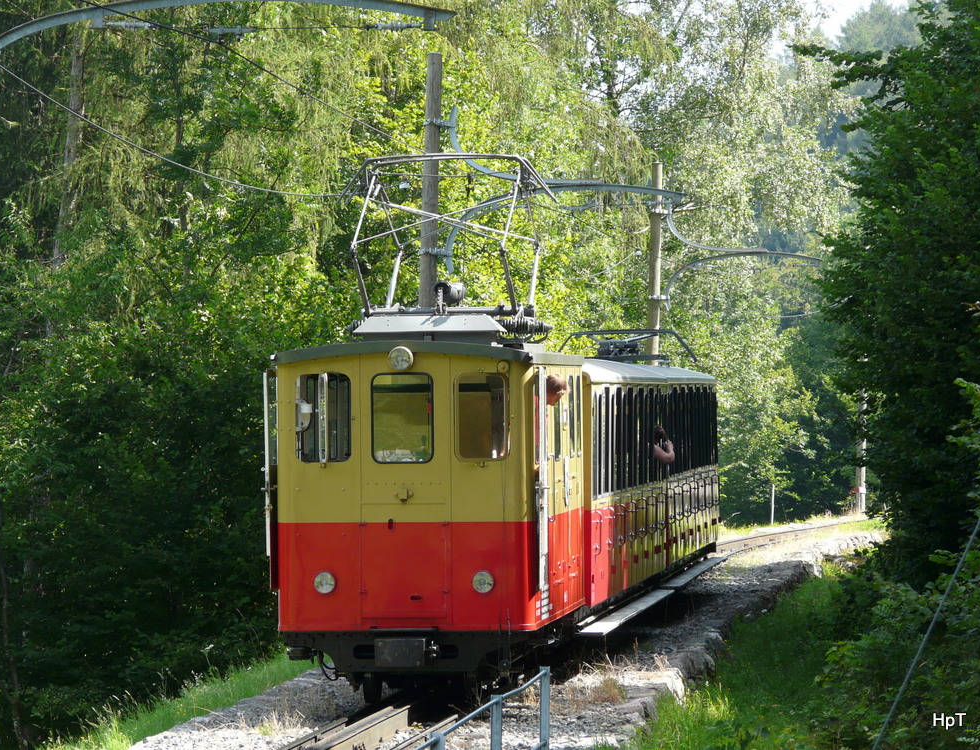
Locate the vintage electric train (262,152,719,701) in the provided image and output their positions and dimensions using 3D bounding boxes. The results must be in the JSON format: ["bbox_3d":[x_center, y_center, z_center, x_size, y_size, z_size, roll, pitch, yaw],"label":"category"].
[{"bbox_3d":[0.556,0.475,52.722,2.222,4.696,24.341,0,0,6],"label":"vintage electric train"}]

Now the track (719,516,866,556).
[{"bbox_3d":[5.252,2.858,86.456,1.515,0.252,17.170,0,0,12],"label":"track"}]

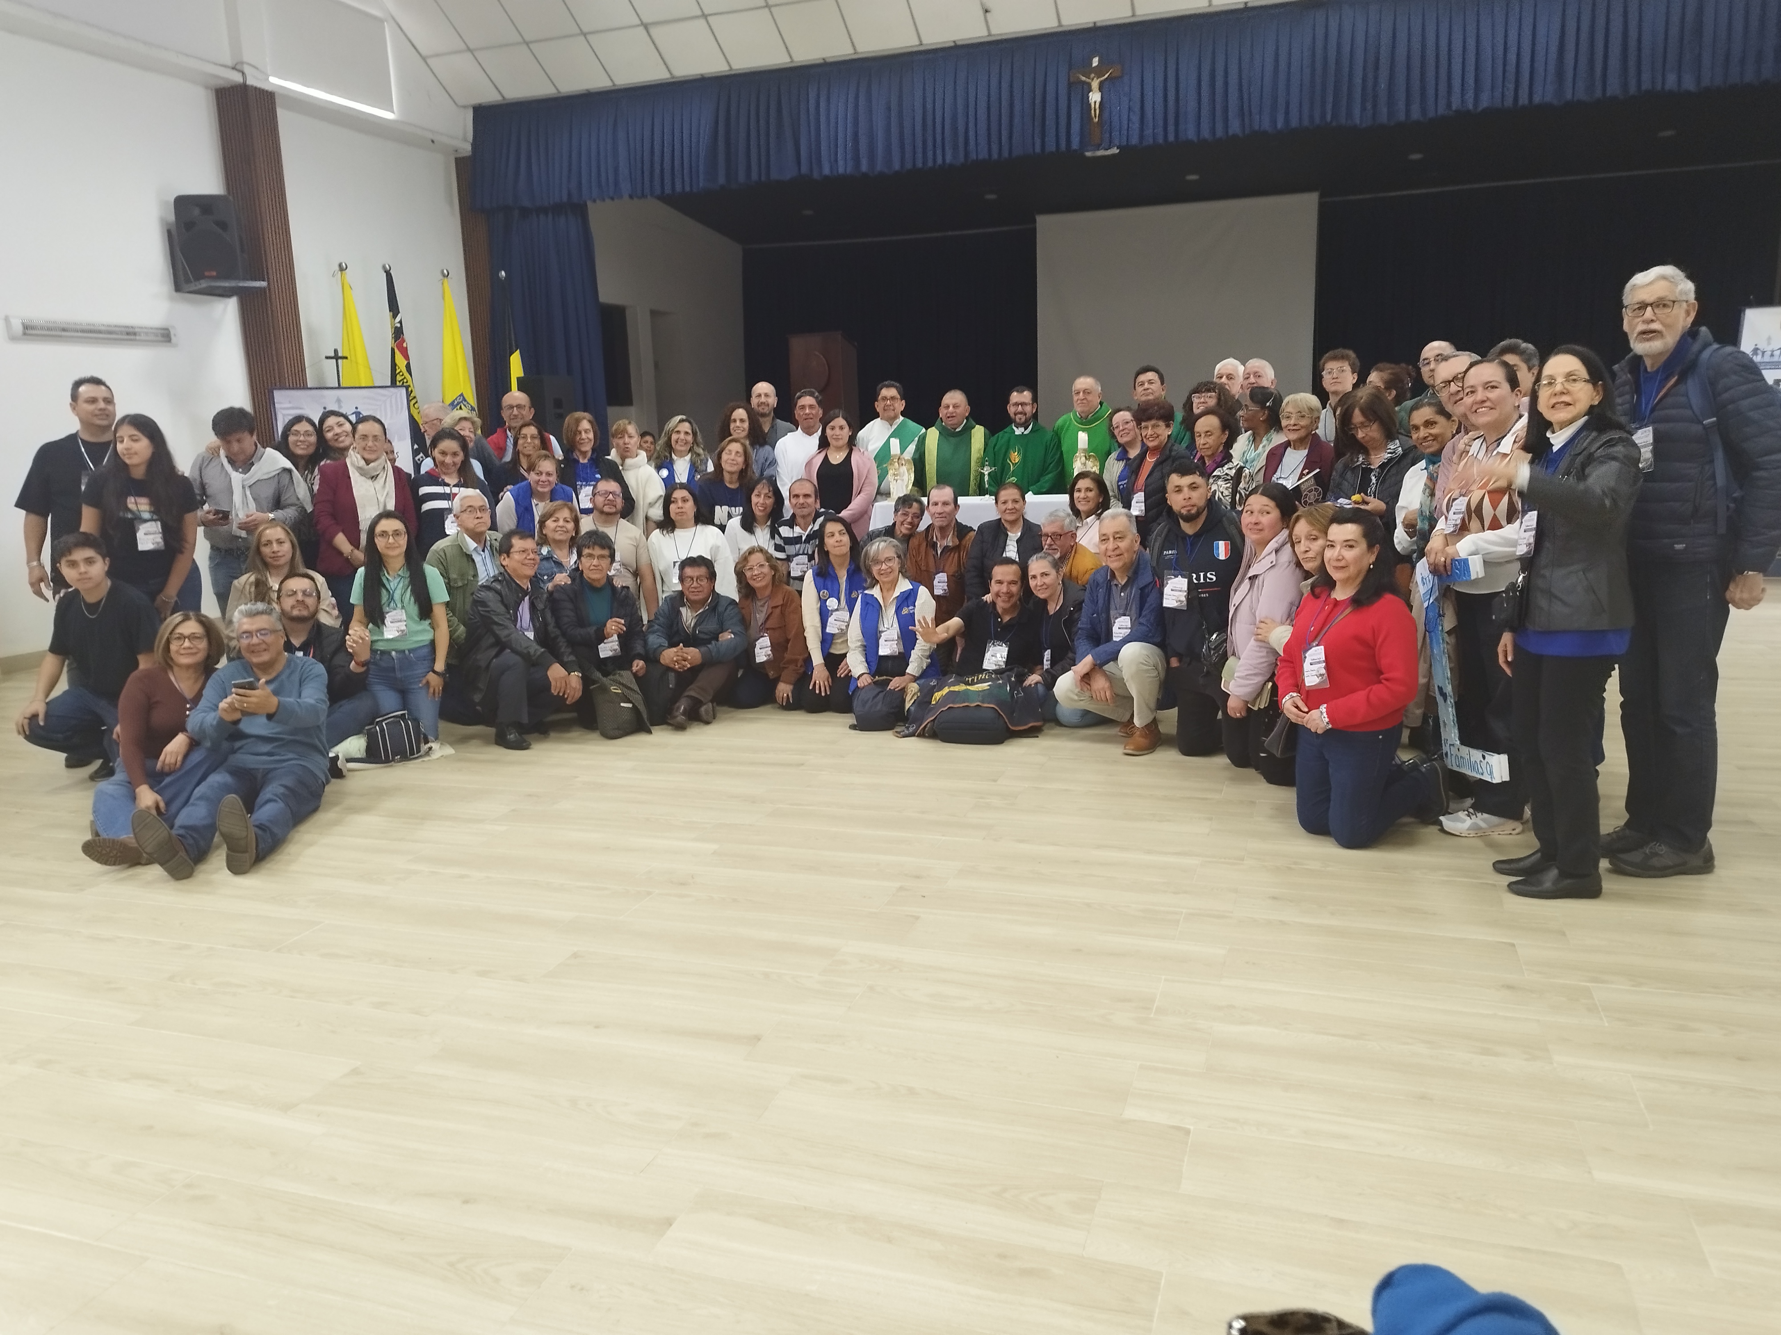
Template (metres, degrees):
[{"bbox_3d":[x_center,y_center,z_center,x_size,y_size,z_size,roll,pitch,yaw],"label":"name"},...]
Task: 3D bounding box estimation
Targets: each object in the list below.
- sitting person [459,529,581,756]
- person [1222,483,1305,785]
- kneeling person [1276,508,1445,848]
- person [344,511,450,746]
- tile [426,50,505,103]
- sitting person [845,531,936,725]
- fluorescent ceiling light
[{"bbox_3d":[-1.766,-0.167,5.943,0.540,1.000,0.680,-10,14,-34],"label":"sitting person"},{"bbox_3d":[1.595,-0.179,5.037,0.470,1.120,0.580,10,17,43],"label":"person"},{"bbox_3d":[1.651,0.001,4.237,0.610,1.100,0.490,-12,16,-39],"label":"kneeling person"},{"bbox_3d":[-2.380,-0.239,6.067,0.490,1.090,0.580,-6,13,-17],"label":"person"},{"bbox_3d":[-4.113,-5.701,11.950,0.530,0.020,0.600,2,-21,18],"label":"tile"},{"bbox_3d":[0.006,-0.192,6.064,0.480,0.890,0.660,-2,11,0],"label":"sitting person"},{"bbox_3d":[-4.212,-4.319,9.381,0.080,0.080,1.270,2,12,19],"label":"fluorescent ceiling light"}]

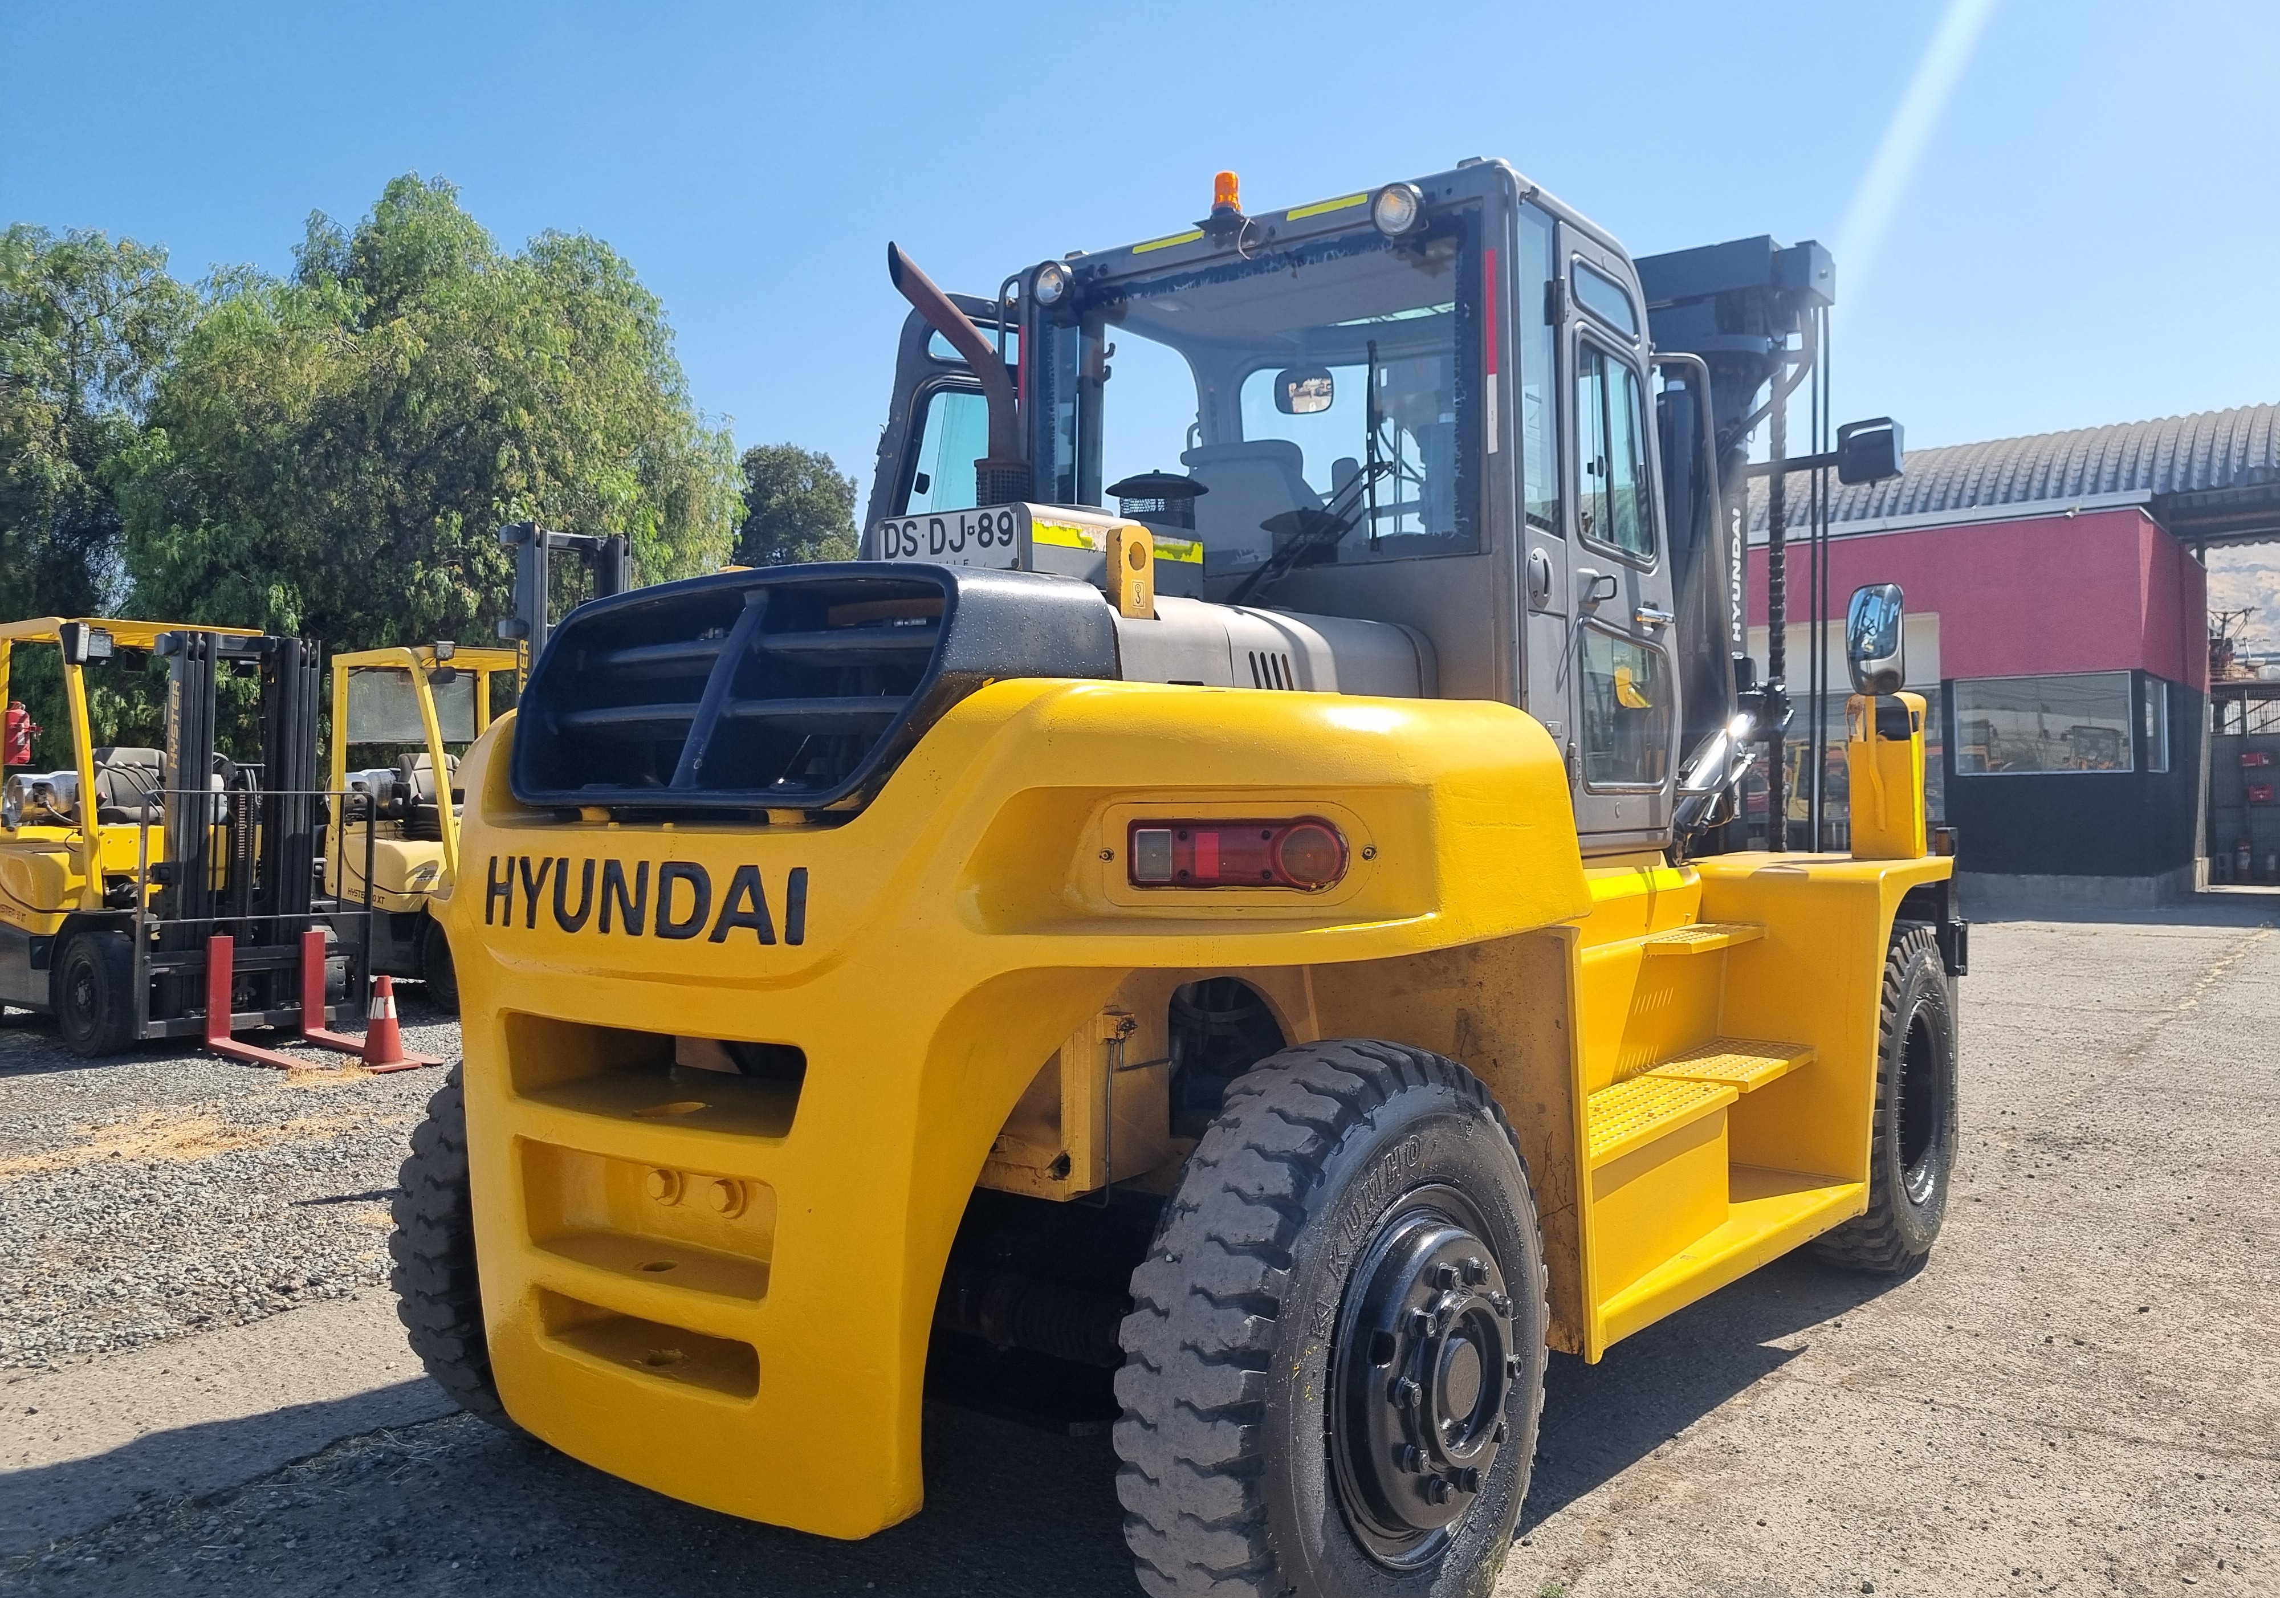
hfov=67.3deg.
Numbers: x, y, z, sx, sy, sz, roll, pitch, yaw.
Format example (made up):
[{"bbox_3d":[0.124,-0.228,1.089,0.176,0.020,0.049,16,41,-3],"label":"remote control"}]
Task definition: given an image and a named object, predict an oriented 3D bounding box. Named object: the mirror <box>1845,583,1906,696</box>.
[{"bbox_3d":[2.169,-0.470,5.050,0.080,0.340,0.200,0,0,-40],"label":"mirror"}]

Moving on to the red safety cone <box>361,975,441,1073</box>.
[{"bbox_3d":[-3.700,1.085,8.500,0.310,0.460,0.310,0,0,38],"label":"red safety cone"}]

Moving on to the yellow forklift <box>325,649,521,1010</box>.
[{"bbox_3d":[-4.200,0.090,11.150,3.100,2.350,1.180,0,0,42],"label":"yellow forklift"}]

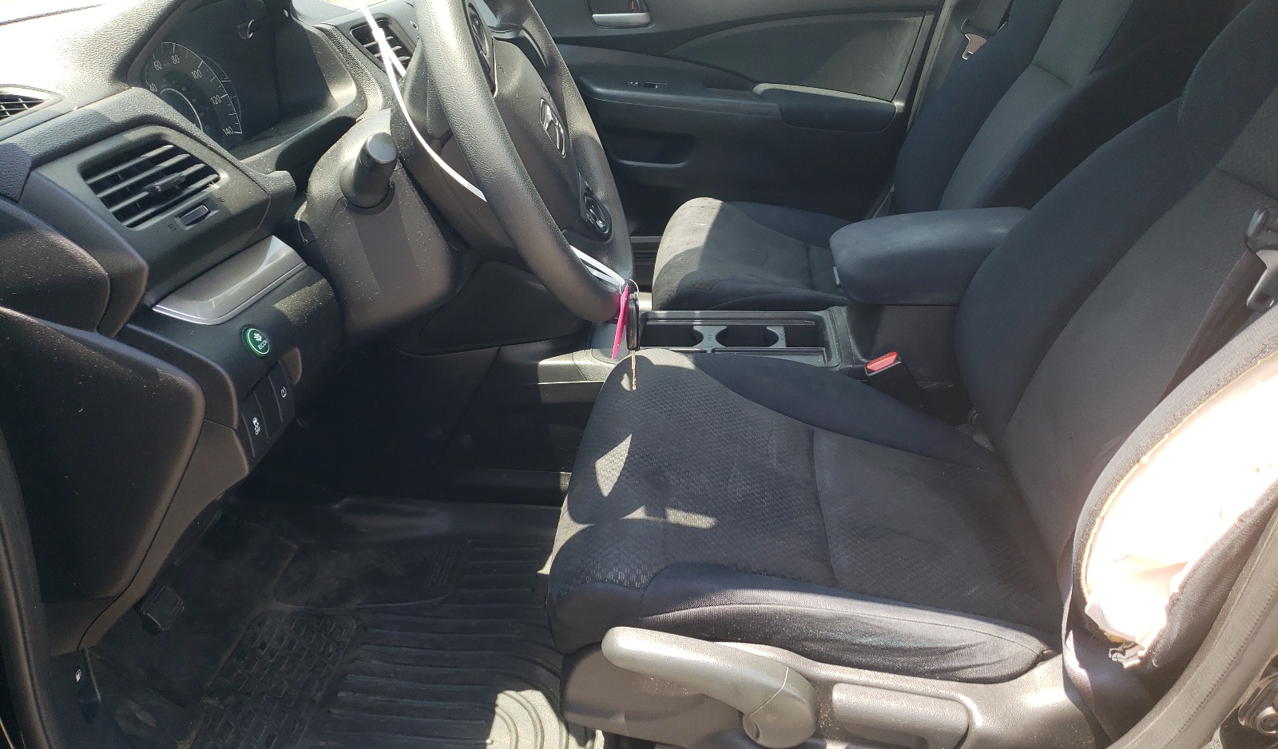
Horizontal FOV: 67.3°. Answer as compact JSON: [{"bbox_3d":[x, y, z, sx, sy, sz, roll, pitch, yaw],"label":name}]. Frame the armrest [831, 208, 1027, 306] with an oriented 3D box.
[{"bbox_3d":[0.386,-0.157,1.238,0.287,0.083,0.180,1,24,6],"label":"armrest"}]

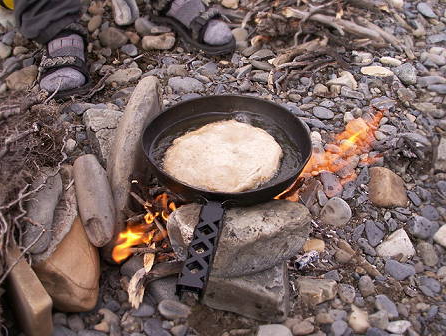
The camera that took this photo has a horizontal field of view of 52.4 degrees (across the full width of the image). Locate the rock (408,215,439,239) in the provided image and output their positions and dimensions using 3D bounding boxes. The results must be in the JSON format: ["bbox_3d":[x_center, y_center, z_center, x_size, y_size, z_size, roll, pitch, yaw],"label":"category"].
[{"bbox_3d":[0.345,0.101,0.779,0.048,0.027,0.036,16,41,17],"label":"rock"}]

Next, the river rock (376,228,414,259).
[{"bbox_3d":[0.282,0.124,0.742,0.062,0.036,0.042,11,40,12],"label":"river rock"}]

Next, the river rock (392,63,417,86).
[{"bbox_3d":[0.488,-0.253,1.211,0.056,0.040,0.050,15,41,15],"label":"river rock"}]

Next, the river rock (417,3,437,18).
[{"bbox_3d":[0.680,-0.524,1.508,0.062,0.045,0.070,10,40,12],"label":"river rock"}]

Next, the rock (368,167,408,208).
[{"bbox_3d":[0.295,0.035,0.815,0.066,0.055,0.075,0,39,0],"label":"rock"}]

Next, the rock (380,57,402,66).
[{"bbox_3d":[0.478,-0.304,1.292,0.060,0.014,0.026,15,41,15],"label":"rock"}]

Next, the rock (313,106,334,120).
[{"bbox_3d":[0.227,-0.123,1.026,0.045,0.026,0.040,0,39,0],"label":"rock"}]

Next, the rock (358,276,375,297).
[{"bbox_3d":[0.210,0.172,0.664,0.026,0.023,0.033,0,39,0],"label":"rock"}]

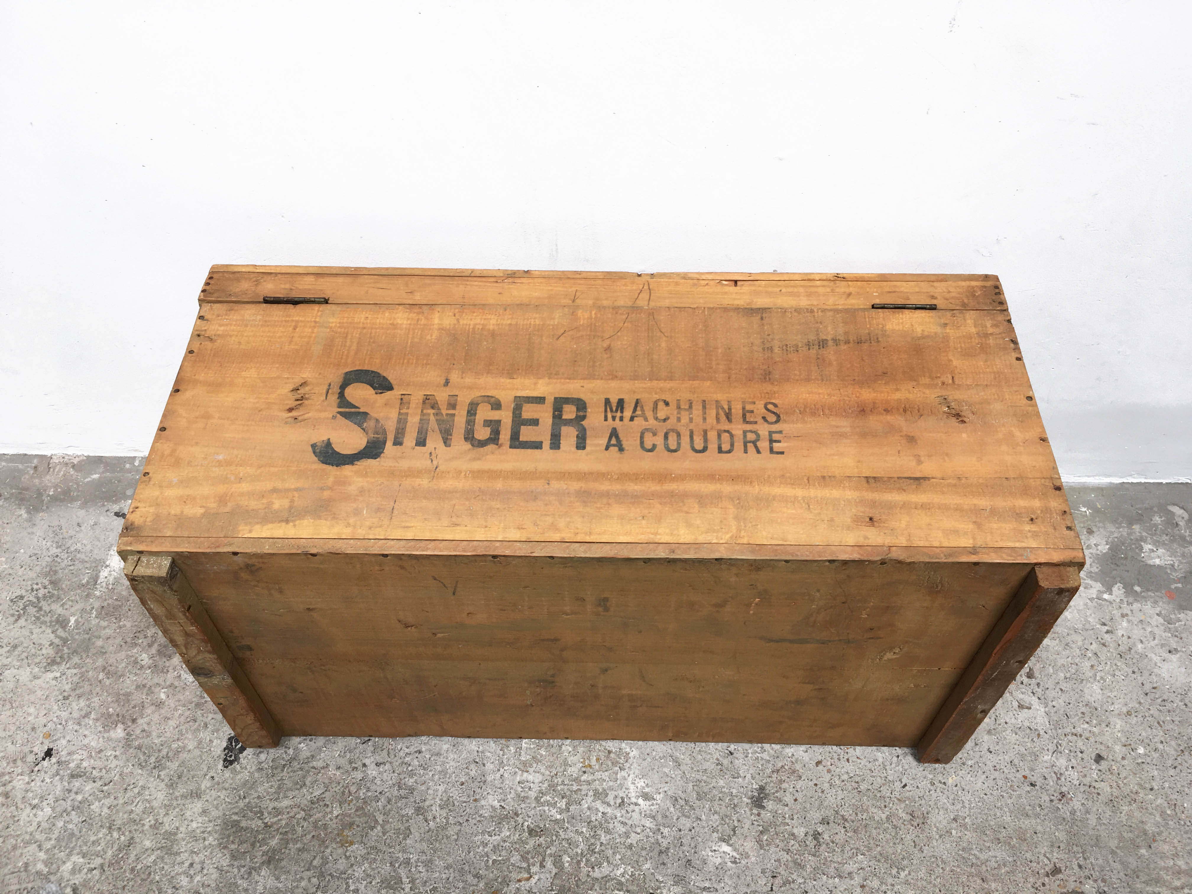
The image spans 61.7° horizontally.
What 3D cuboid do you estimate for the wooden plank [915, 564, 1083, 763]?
[{"bbox_3d":[0.452,0.268,1.154,0.040,0.455,0.021,1,52,0],"label":"wooden plank"}]

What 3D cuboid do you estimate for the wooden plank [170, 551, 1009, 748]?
[{"bbox_3d":[0.004,0.244,1.163,0.902,0.466,0.016,1,52,0],"label":"wooden plank"}]

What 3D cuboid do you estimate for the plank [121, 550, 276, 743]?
[{"bbox_3d":[-0.442,0.256,1.159,0.044,0.455,0.021,1,52,0],"label":"plank"}]

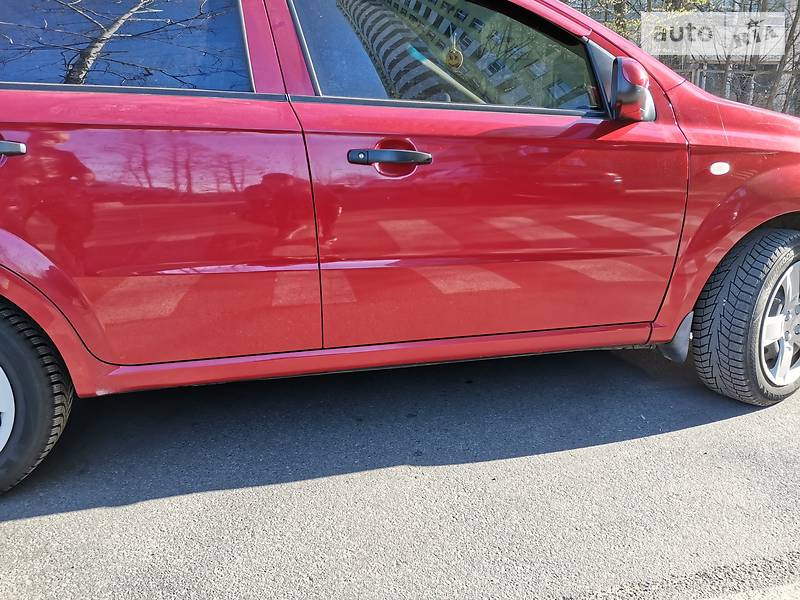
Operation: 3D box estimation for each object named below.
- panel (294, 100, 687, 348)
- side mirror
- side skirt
[{"bbox_3d":[0.286,-0.222,1.692,1.130,0.645,0.120,-4,11,-14],"label":"panel"},{"bbox_3d":[0.629,-0.568,1.645,0.110,0.160,0.180,-1,11,3],"label":"side mirror"},{"bbox_3d":[-0.008,0.149,1.697,1.610,0.090,0.070,-4,11,-14],"label":"side skirt"}]

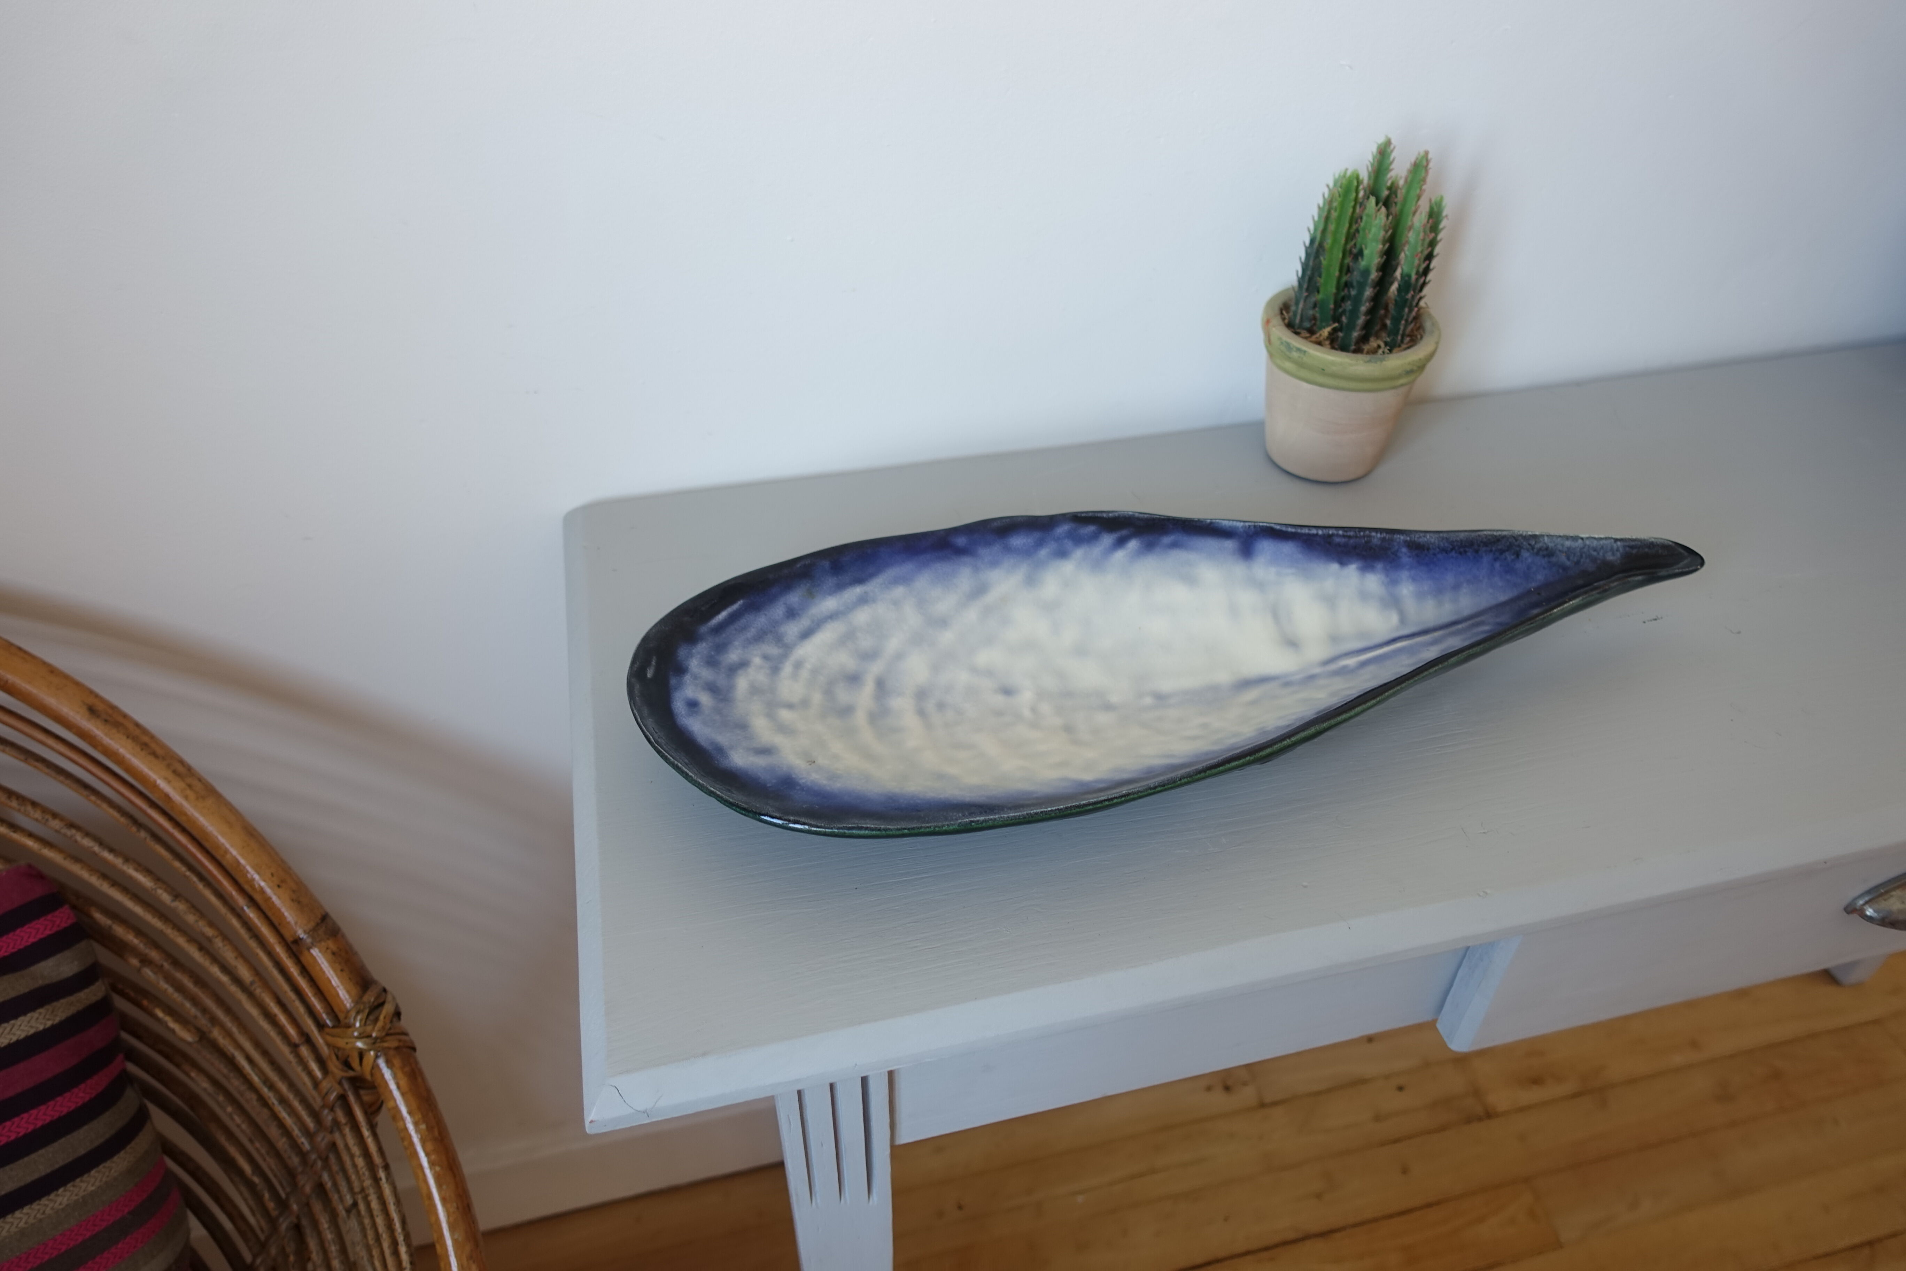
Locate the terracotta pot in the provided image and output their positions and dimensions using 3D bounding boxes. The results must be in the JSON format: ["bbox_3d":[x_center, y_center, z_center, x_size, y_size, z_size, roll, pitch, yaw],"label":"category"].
[{"bbox_3d":[0.222,-0.143,0.739,0.097,0.086,0.097,1,39,0],"label":"terracotta pot"}]

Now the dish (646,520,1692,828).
[{"bbox_3d":[0.107,0.010,0.568,0.486,0.065,0.190,-10,41,-13],"label":"dish"}]

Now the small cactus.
[{"bbox_3d":[0.225,-0.210,0.688,0.072,0.107,0.066,-9,40,-11],"label":"small cactus"}]

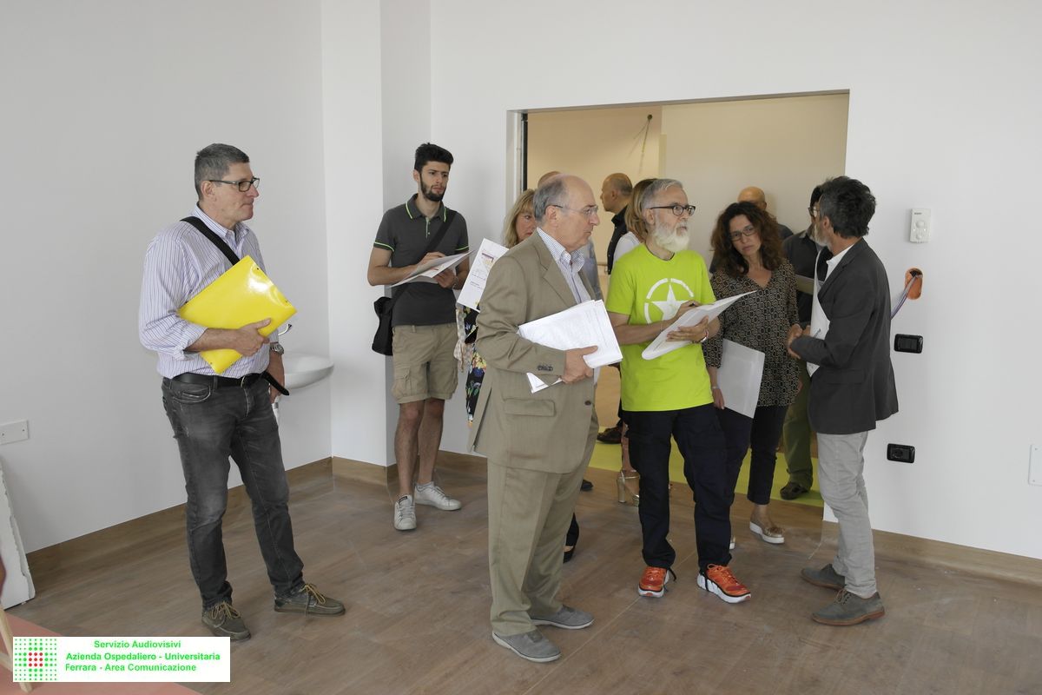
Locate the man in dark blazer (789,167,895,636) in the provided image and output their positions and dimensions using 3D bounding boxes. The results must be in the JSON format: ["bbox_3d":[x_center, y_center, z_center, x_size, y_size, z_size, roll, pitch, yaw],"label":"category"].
[{"bbox_3d":[1.295,0.191,3.486,0.480,1.722,0.520,2,9,13],"label":"man in dark blazer"}]

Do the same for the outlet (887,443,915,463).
[{"bbox_3d":[1.742,0.486,3.982,0.118,0.080,0.014,6,10,31],"label":"outlet"}]

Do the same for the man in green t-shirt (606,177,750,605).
[{"bbox_3d":[0.648,0.179,3.567,0.560,1.709,0.460,-1,9,-12],"label":"man in green t-shirt"}]

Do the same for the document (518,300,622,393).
[{"bbox_3d":[0.167,-0.007,2.980,0.305,0.220,0.020,-19,6,8],"label":"document"}]

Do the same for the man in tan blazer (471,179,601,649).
[{"bbox_3d":[0.055,0.243,3.141,0.480,1.697,0.540,4,9,22],"label":"man in tan blazer"}]

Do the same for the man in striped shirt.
[{"bbox_3d":[-1.054,0.160,3.267,0.570,1.804,0.570,5,10,28],"label":"man in striped shirt"}]

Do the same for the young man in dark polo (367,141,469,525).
[{"bbox_3d":[-0.528,-0.069,4.493,0.540,1.906,0.460,-2,9,-16],"label":"young man in dark polo"}]

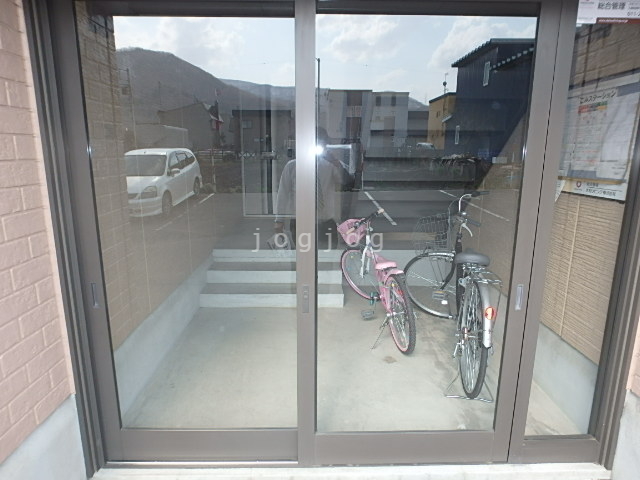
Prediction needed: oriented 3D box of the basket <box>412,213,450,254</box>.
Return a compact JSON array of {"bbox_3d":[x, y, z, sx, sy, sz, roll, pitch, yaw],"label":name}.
[{"bbox_3d":[0.965,-0.042,3.310,0.280,0.230,0.340,-4,22,30],"label":"basket"}]

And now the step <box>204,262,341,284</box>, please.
[{"bbox_3d":[-0.485,0.363,4.310,1.430,0.140,0.350,0,12,-1],"label":"step"}]

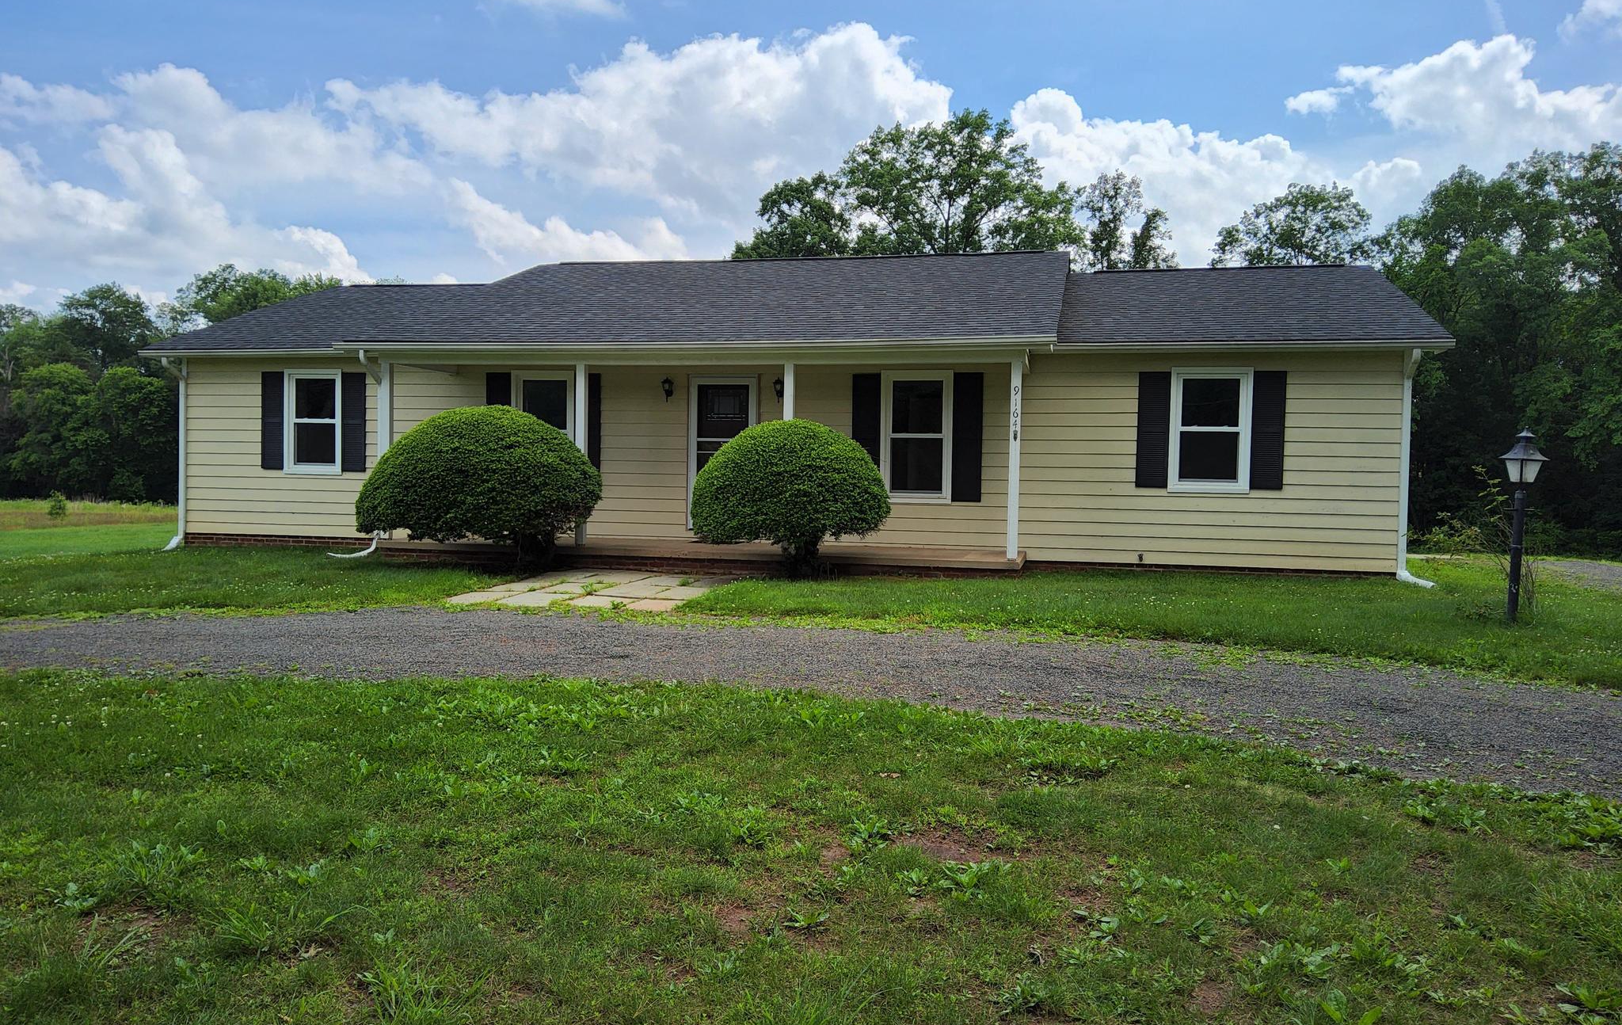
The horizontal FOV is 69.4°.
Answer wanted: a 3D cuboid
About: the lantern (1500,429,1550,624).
[{"bbox_3d":[6.269,0.126,10.362,0.265,1.742,0.265,2,3,-9],"label":"lantern"}]

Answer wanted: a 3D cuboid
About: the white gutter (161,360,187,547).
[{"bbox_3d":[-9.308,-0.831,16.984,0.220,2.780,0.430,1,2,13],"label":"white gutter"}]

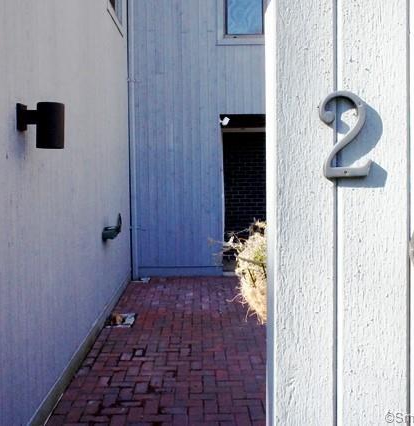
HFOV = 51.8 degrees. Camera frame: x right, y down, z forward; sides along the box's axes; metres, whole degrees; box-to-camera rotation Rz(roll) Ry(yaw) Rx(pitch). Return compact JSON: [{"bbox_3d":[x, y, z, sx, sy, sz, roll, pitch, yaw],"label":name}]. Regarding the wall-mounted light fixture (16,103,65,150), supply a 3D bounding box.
[{"bbox_3d":[-0.958,-0.505,2.490,0.244,0.250,0.153,0,4,-1],"label":"wall-mounted light fixture"}]

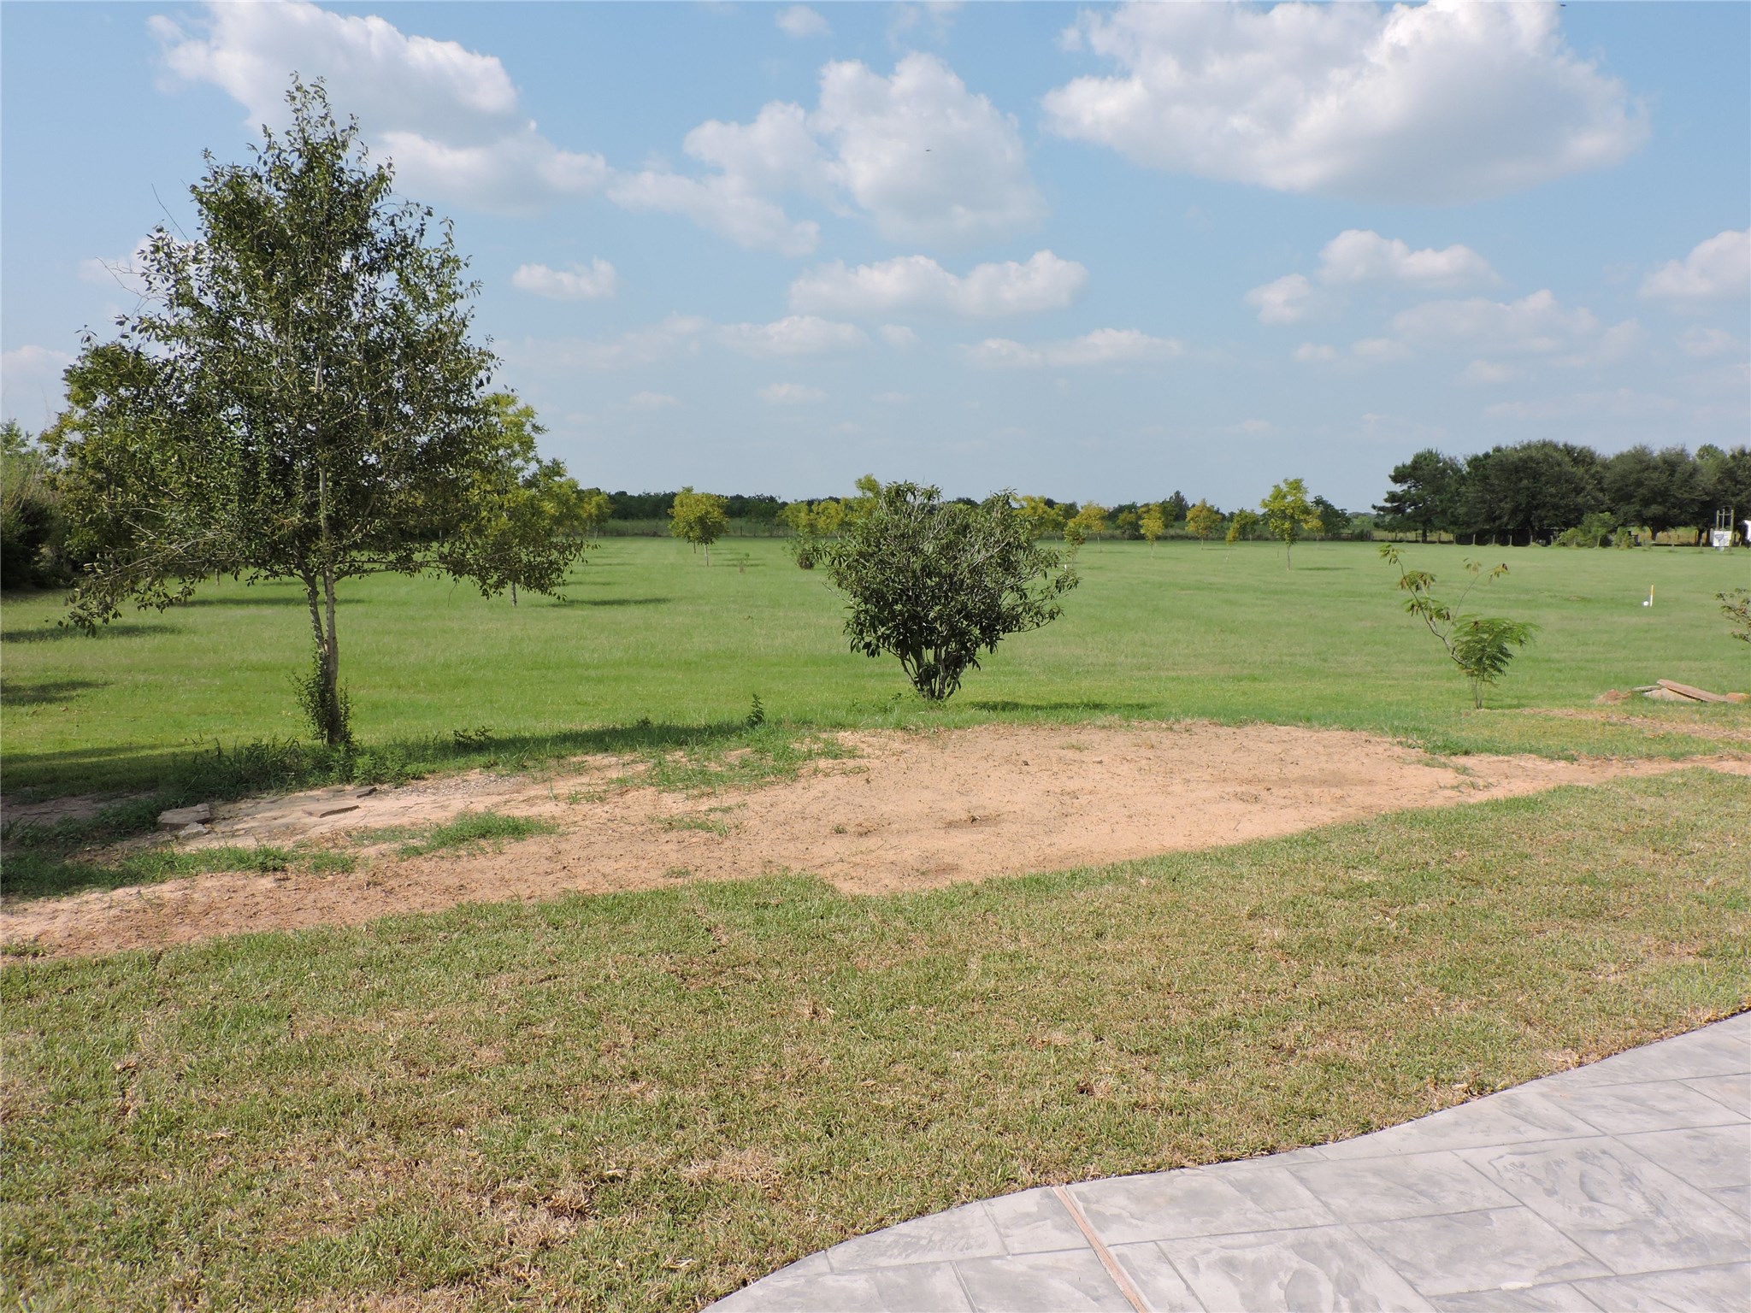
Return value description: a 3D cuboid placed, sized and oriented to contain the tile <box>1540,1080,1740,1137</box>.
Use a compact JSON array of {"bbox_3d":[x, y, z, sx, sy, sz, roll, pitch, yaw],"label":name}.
[{"bbox_3d":[2.117,1.259,3.912,0.457,0.030,0.298,-1,5,-10],"label":"tile"}]

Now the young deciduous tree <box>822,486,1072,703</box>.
[{"bbox_3d":[0.712,-0.613,13.309,2.395,2.063,2.323,0,5,0],"label":"young deciduous tree"}]

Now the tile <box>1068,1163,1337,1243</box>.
[{"bbox_3d":[0.771,1.312,3.347,0.571,0.030,0.290,-1,5,-10],"label":"tile"}]

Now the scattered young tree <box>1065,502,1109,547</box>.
[{"bbox_3d":[13.365,-8.162,89.132,2.845,3.198,2.760,0,5,0],"label":"scattered young tree"}]

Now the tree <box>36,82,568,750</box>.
[{"bbox_3d":[-4.202,-1.756,10.465,3.975,4.865,3.856,0,5,0],"label":"tree"}]

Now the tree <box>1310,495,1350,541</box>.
[{"bbox_3d":[48.170,-14.715,149.777,4.056,4.823,3.935,0,5,0],"label":"tree"}]

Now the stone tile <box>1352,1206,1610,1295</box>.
[{"bbox_3d":[1.337,1.330,3.145,0.451,0.030,0.316,-1,5,-10],"label":"stone tile"}]

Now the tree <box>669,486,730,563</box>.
[{"bbox_3d":[-7.269,-5.340,58.189,2.536,3.291,2.460,0,5,0],"label":"tree"}]

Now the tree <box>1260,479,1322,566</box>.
[{"bbox_3d":[15.659,-4.950,53.085,2.366,3.456,2.295,0,5,0],"label":"tree"}]

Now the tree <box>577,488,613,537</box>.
[{"bbox_3d":[-28.709,-14.558,144.764,4.061,5.106,3.939,0,5,0],"label":"tree"}]

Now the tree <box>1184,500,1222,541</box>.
[{"bbox_3d":[22.514,-9.025,96.968,2.533,3.469,2.457,0,5,0],"label":"tree"}]

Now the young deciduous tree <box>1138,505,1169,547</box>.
[{"bbox_3d":[14.441,-6.583,73.520,1.494,2.935,1.449,0,5,0],"label":"young deciduous tree"}]

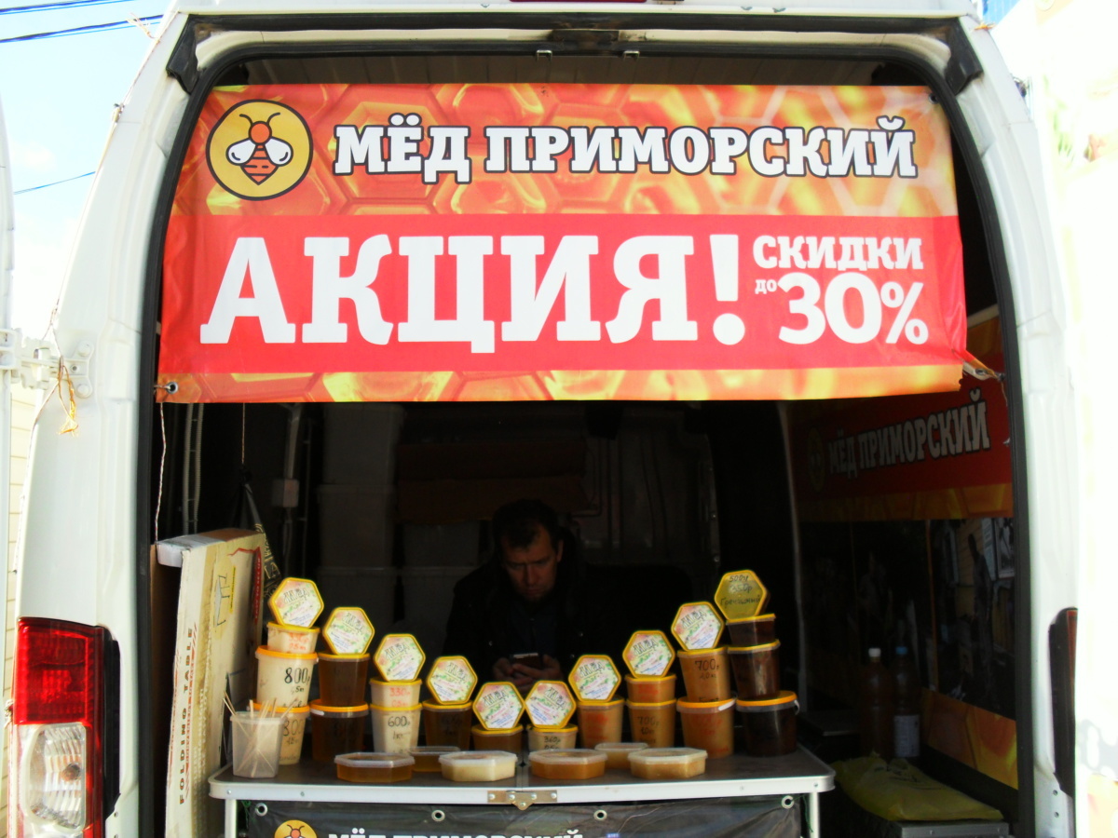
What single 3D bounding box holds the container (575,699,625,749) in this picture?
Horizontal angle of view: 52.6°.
[{"bbox_3d":[0.088,0.647,2.360,0.102,0.112,0.100,1,-5,-10],"label":"container"}]

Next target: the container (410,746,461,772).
[{"bbox_3d":[-0.247,0.678,2.253,0.108,0.045,0.082,1,-6,-3],"label":"container"}]

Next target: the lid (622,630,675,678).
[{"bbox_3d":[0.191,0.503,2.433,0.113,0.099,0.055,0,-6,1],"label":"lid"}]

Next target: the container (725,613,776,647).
[{"bbox_3d":[0.417,0.460,2.465,0.110,0.069,0.102,-7,-6,16],"label":"container"}]

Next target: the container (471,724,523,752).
[{"bbox_3d":[-0.137,0.715,2.510,0.112,0.055,0.099,0,-5,0],"label":"container"}]

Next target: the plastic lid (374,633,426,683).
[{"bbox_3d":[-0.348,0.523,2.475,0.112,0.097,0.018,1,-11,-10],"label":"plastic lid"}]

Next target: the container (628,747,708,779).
[{"bbox_3d":[0.218,0.687,2.256,0.156,0.040,0.125,-2,-7,-6],"label":"container"}]

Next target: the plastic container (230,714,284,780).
[{"bbox_3d":[-0.602,0.655,2.260,0.098,0.116,0.112,2,-5,-9],"label":"plastic container"}]

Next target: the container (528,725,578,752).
[{"bbox_3d":[-0.013,0.714,2.510,0.112,0.055,0.099,0,-5,4],"label":"container"}]

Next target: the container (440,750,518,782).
[{"bbox_3d":[-0.153,0.673,2.191,0.150,0.045,0.095,1,-6,-1],"label":"container"}]

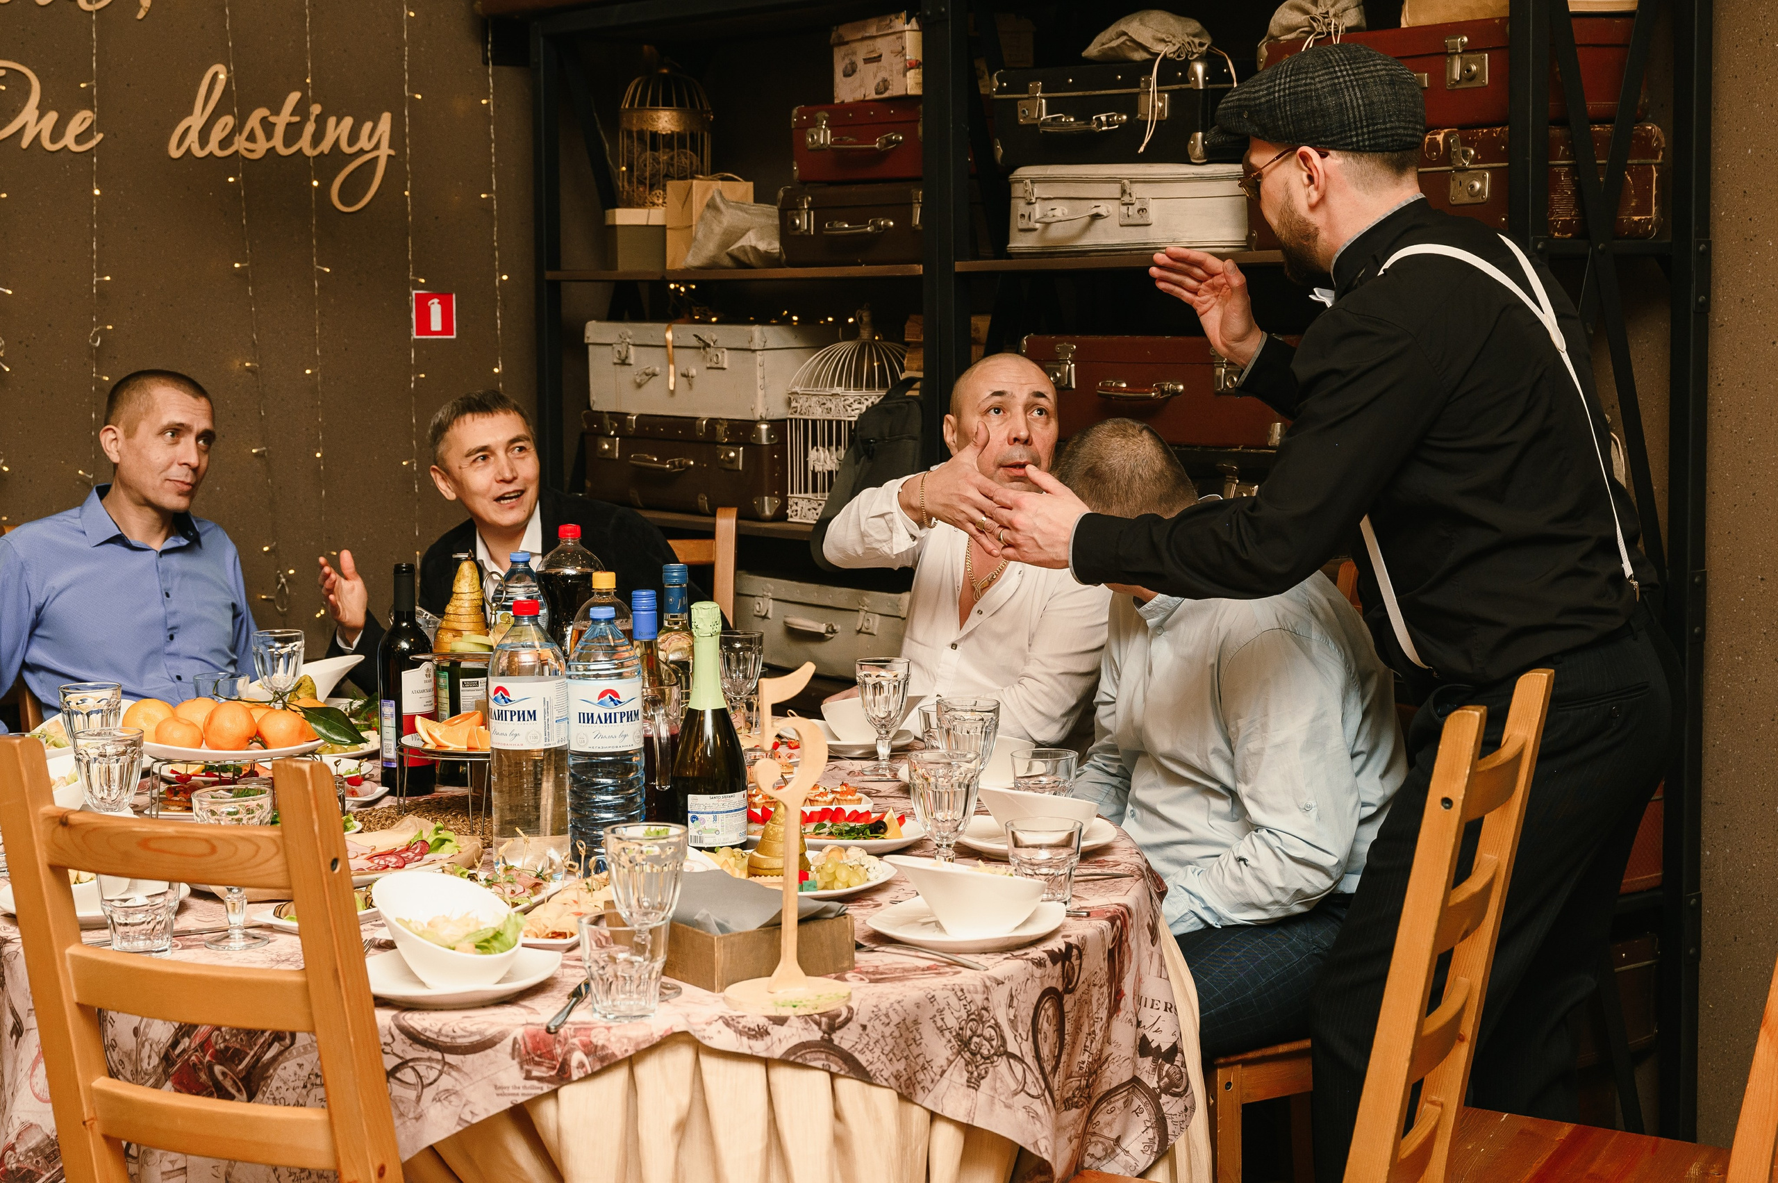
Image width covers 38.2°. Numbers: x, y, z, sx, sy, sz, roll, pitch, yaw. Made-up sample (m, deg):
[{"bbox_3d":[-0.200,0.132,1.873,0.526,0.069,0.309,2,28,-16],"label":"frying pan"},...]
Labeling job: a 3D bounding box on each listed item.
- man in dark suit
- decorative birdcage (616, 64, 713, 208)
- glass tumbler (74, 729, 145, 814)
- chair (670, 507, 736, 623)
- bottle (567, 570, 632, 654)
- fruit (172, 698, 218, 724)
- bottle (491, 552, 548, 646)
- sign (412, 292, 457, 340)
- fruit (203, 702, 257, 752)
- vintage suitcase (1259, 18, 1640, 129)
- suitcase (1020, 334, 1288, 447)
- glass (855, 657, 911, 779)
[{"bbox_3d":[-0.635,0.293,4.439,0.660,1.270,0.750,0,6,8],"label":"man in dark suit"},{"bbox_3d":[-0.485,-0.976,5.497,0.200,0.300,0.200,0,6,0],"label":"decorative birdcage"},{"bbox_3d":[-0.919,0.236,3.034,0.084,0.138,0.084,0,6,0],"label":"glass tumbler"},{"bbox_3d":[-0.497,0.378,4.765,0.410,1.049,0.460,0,6,3],"label":"chair"},{"bbox_3d":[-0.357,0.143,3.237,0.088,0.333,0.088,0,6,0],"label":"bottle"},{"bbox_3d":[-0.940,0.178,3.490,0.069,0.065,0.069,0,6,0],"label":"fruit"},{"bbox_3d":[-0.521,0.103,3.668,0.088,0.315,0.088,-1,7,0],"label":"bottle"},{"bbox_3d":[-0.976,-0.594,5.520,0.100,0.100,0.005,-6,8,-40],"label":"sign"},{"bbox_3d":[-0.874,0.180,3.410,0.070,0.066,0.070,0,6,0],"label":"fruit"},{"bbox_3d":[0.951,-0.857,4.384,0.340,0.176,0.570,-5,8,-39],"label":"vintage suitcase"},{"bbox_3d":[0.579,-0.359,4.511,0.380,0.184,0.580,-6,9,-44],"label":"suitcase"},{"bbox_3d":[-0.008,0.176,3.616,0.078,0.157,0.078,-1,7,0],"label":"glass"}]

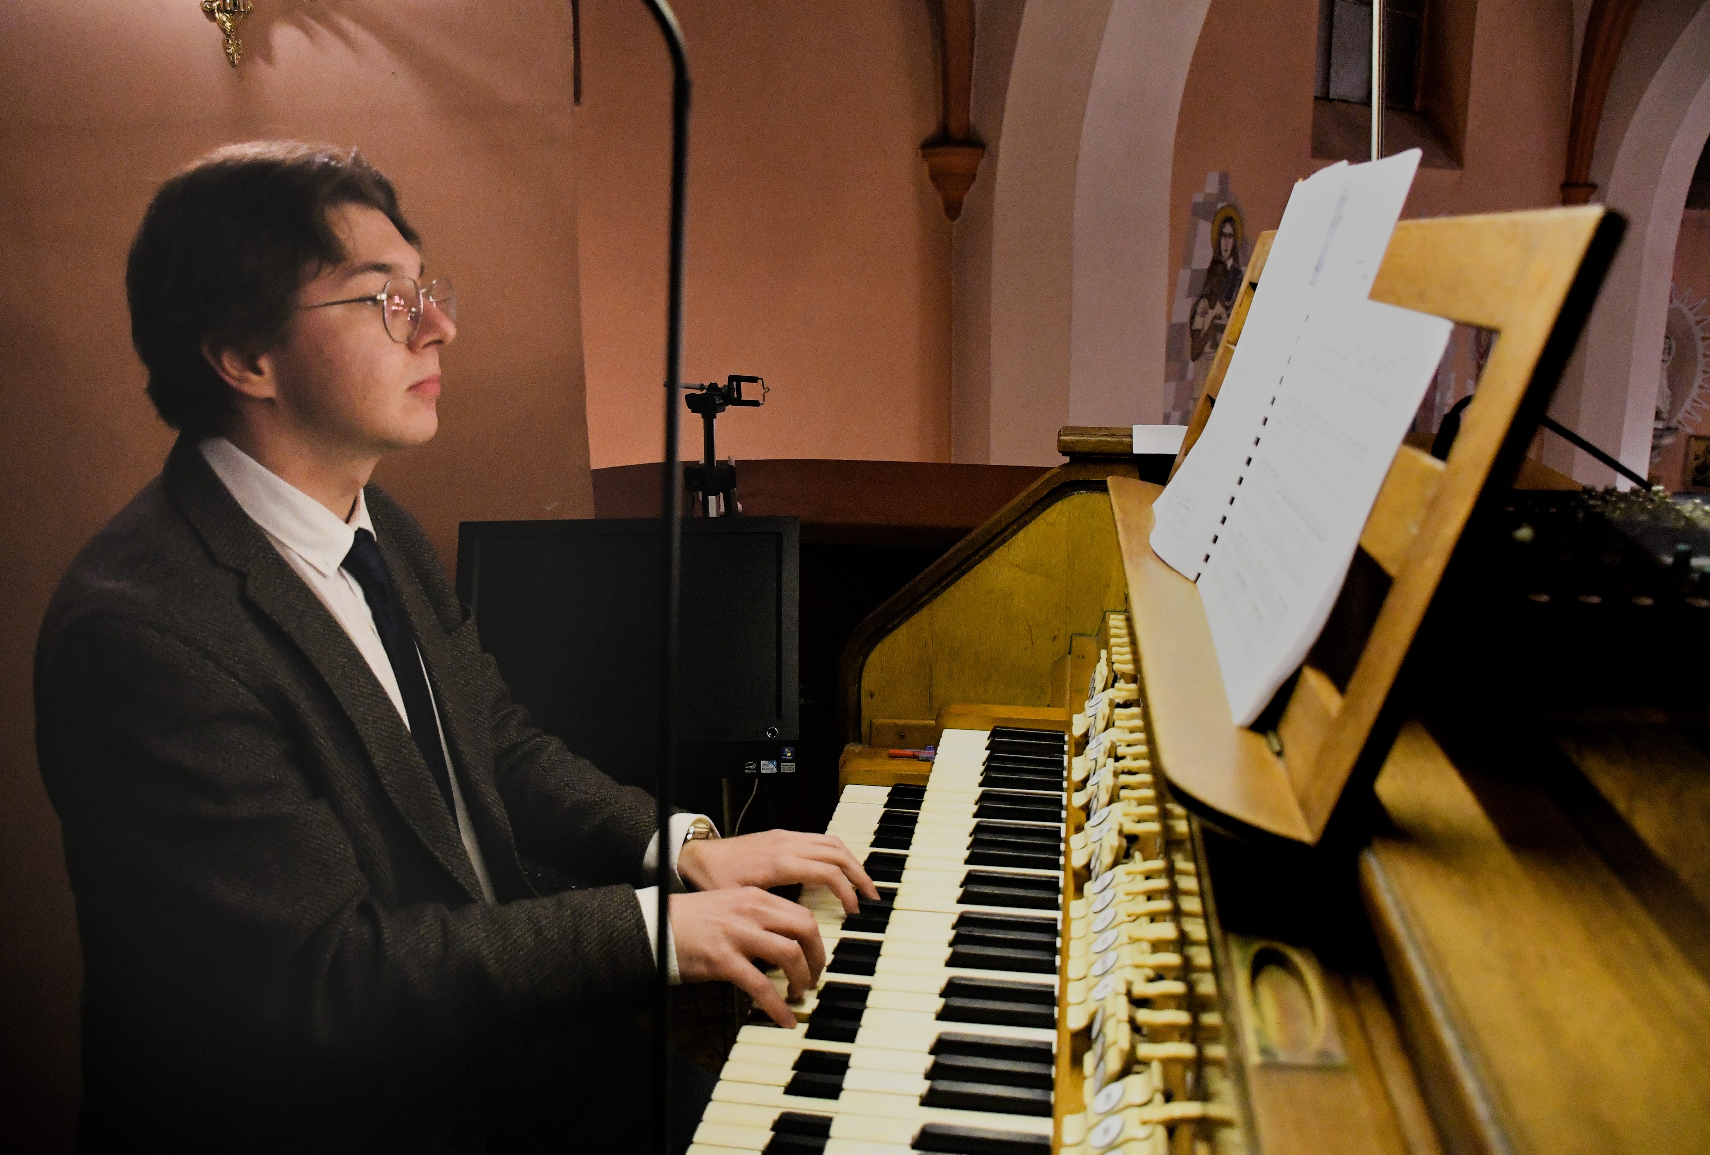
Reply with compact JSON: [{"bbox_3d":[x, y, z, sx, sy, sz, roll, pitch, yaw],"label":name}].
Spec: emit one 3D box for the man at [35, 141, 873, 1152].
[{"bbox_3d":[-0.344,0.322,1.214,0.740,1.390,0.540,2,16,10],"label":"man"}]

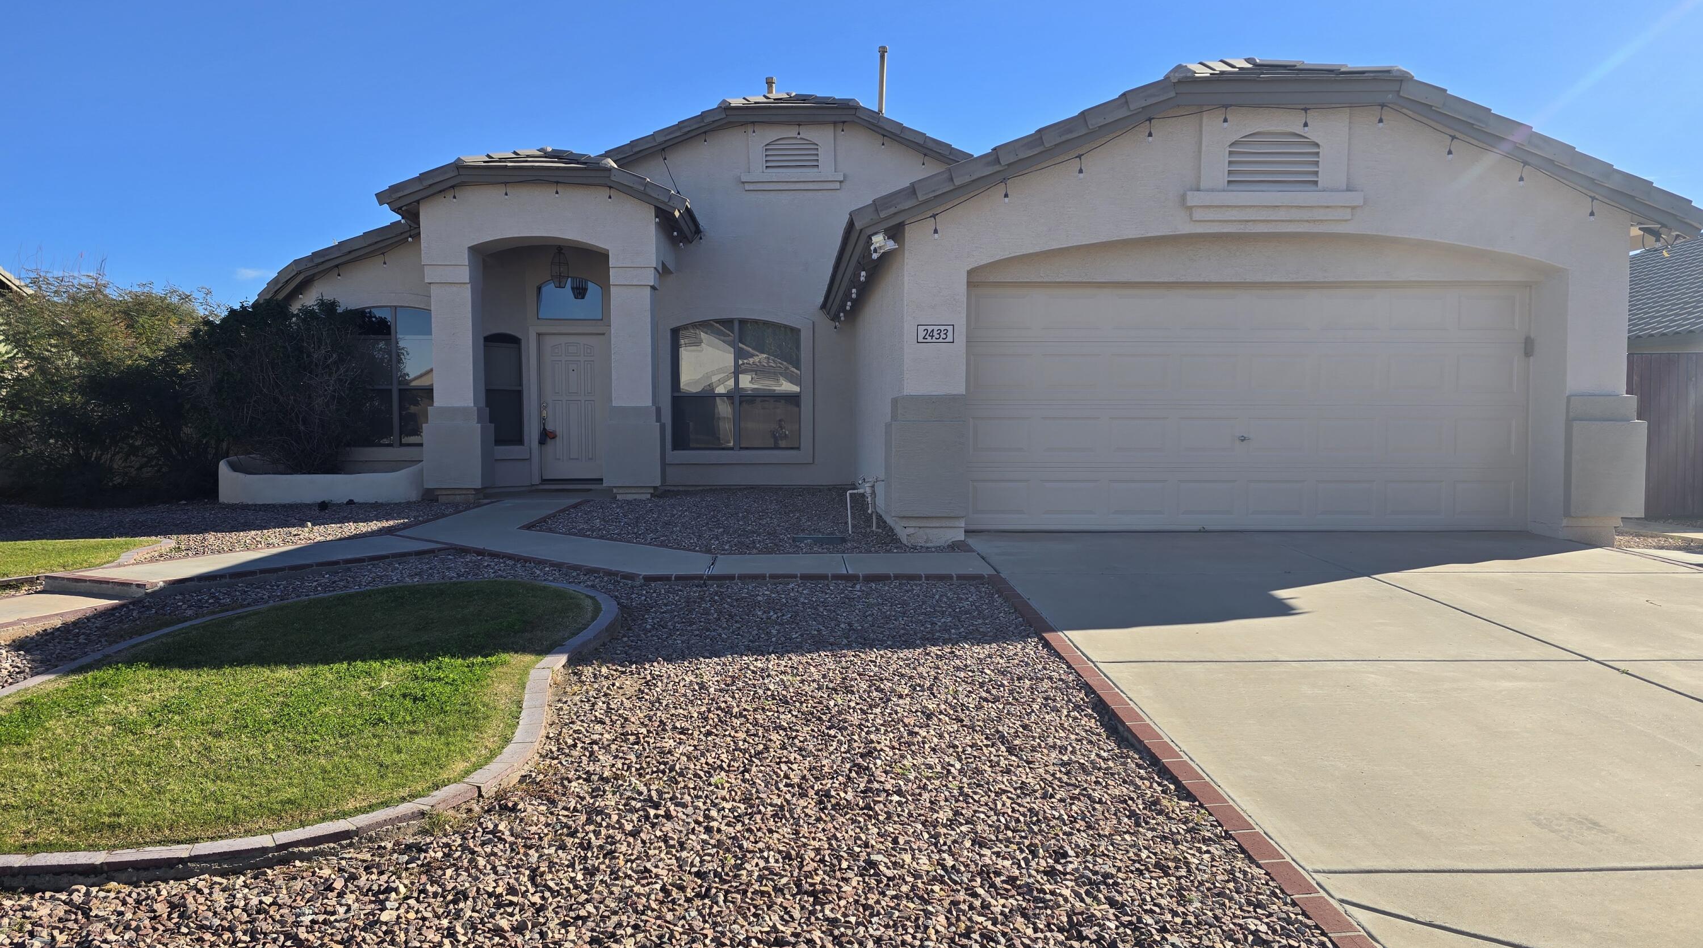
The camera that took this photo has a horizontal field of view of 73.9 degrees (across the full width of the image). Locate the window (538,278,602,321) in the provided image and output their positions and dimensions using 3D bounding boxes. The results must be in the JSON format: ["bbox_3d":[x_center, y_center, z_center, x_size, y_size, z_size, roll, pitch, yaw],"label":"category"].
[{"bbox_3d":[-3.929,-2.439,15.799,0.940,0.610,0.100,0,3,-2],"label":"window"}]

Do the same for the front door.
[{"bbox_3d":[-3.907,-0.944,15.900,0.930,2.040,0.080,0,3,-2],"label":"front door"}]

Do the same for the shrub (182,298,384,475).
[{"bbox_3d":[-6.987,-1.079,13.900,2.350,2.170,1.800,0,3,-2],"label":"shrub"}]

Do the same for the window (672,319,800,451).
[{"bbox_3d":[-1.637,-1.265,15.985,1.820,1.840,0.100,0,3,-2],"label":"window"}]

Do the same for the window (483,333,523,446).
[{"bbox_3d":[-4.804,-1.160,15.544,0.100,1.530,0.600,2,4,42],"label":"window"}]

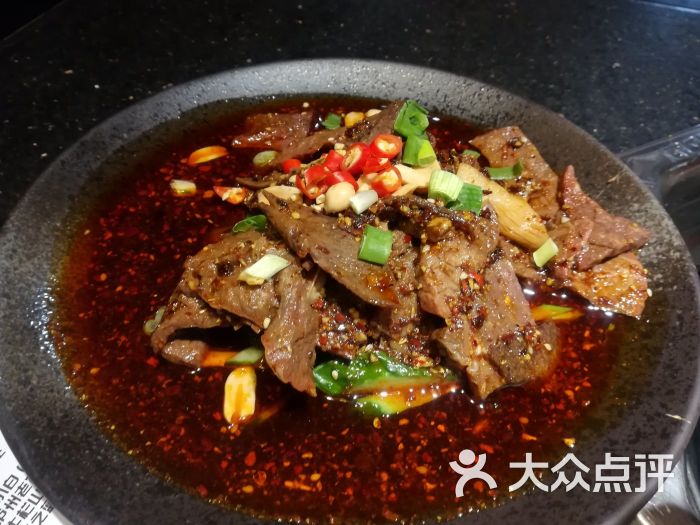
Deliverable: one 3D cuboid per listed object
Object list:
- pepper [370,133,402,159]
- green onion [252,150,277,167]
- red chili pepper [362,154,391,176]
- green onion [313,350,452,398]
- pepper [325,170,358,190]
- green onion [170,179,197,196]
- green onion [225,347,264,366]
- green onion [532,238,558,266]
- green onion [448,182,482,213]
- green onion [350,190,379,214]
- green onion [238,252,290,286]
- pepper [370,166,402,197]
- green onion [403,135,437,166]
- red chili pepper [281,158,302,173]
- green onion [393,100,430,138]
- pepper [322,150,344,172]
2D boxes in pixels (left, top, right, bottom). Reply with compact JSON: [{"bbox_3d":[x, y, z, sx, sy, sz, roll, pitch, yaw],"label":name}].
[{"bbox_3d":[0.016,-0.050,0.227,0.013,0.008,0.011,-32,87,-27],"label":"pepper"},{"bbox_3d":[-0.042,-0.051,0.257,0.011,0.004,0.009,3,48,0],"label":"green onion"},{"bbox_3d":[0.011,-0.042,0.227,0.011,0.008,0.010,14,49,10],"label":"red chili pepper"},{"bbox_3d":[0.011,0.039,0.184,0.049,0.010,0.018,3,48,0],"label":"green onion"},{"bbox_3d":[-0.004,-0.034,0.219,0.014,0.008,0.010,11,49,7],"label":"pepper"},{"bbox_3d":[-0.078,-0.035,0.245,0.011,0.007,0.007,8,49,3],"label":"green onion"},{"bbox_3d":[-0.037,0.033,0.186,0.013,0.006,0.006,-12,51,-14],"label":"green onion"},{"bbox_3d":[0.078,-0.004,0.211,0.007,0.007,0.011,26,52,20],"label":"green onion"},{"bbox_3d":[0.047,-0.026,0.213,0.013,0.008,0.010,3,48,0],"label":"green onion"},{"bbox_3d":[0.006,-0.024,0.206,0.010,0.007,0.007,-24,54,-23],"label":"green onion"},{"bbox_3d":[-0.032,0.002,0.195,0.017,0.008,0.009,-23,54,-14],"label":"green onion"},{"bbox_3d":[0.015,-0.033,0.215,0.013,0.009,0.012,-33,99,-27],"label":"pepper"},{"bbox_3d":[0.031,-0.049,0.232,0.013,0.010,0.013,-6,72,-9],"label":"green onion"},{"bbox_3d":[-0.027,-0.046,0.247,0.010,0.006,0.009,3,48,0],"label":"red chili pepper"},{"bbox_3d":[0.030,-0.069,0.254,0.015,0.012,0.014,-11,84,-13],"label":"green onion"},{"bbox_3d":[-0.007,-0.042,0.222,0.009,0.009,0.010,-48,62,2],"label":"pepper"}]

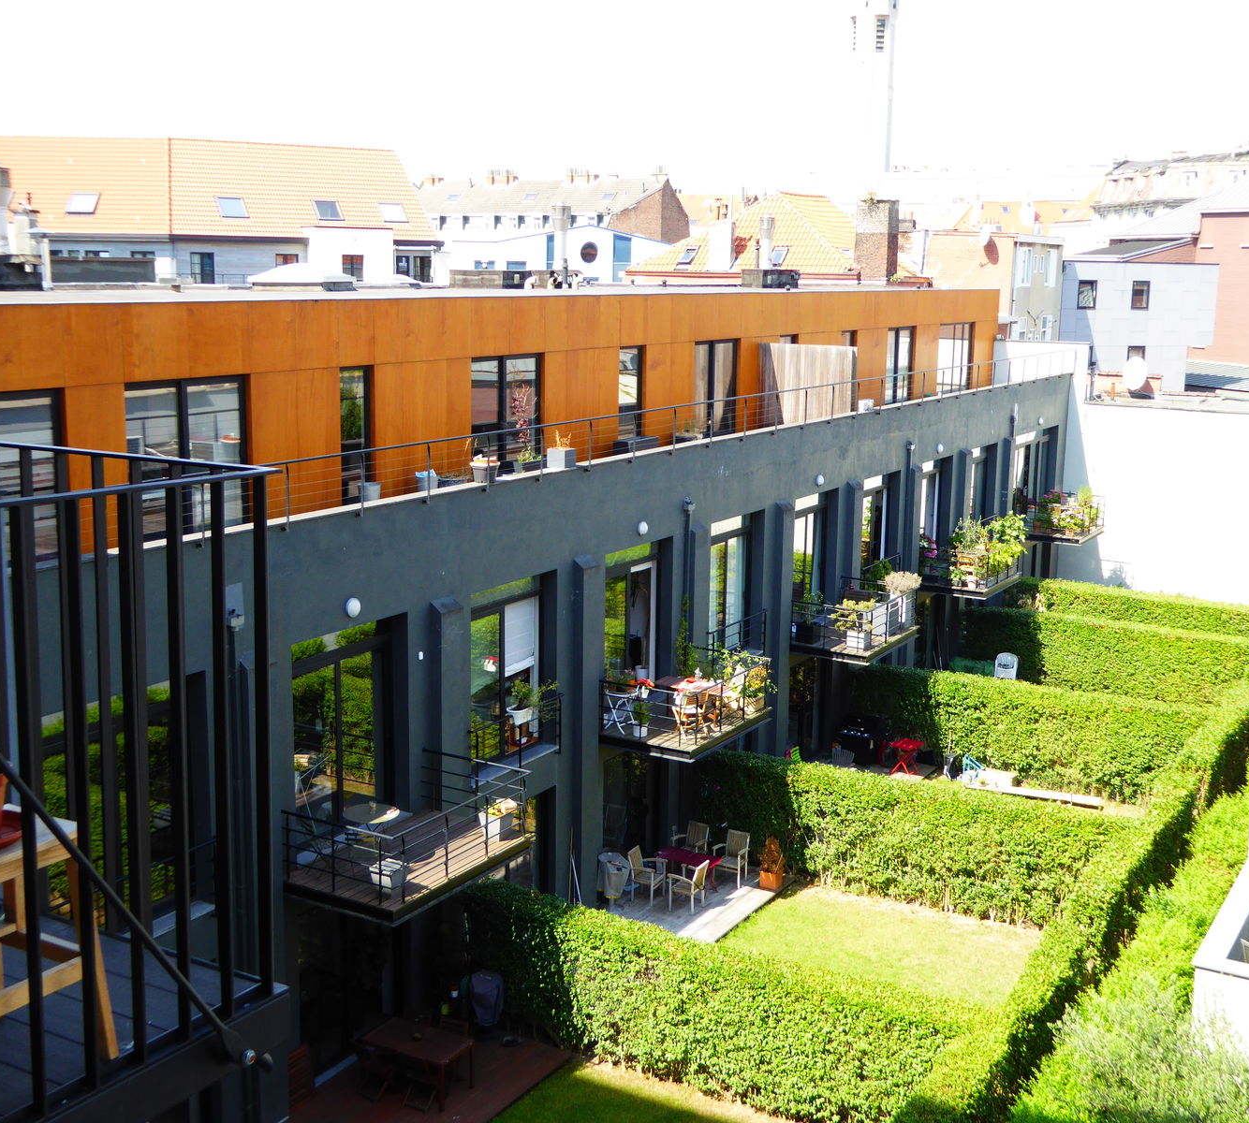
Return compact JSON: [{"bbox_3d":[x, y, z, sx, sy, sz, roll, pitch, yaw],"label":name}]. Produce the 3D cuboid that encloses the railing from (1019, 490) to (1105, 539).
[{"bbox_3d":[14.717,-1.411,50.585,1.931,1.226,3.194,7,12,30],"label":"railing"}]

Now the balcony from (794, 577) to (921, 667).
[{"bbox_3d":[5.433,1.357,35.464,1.931,1.226,3.194,7,12,30],"label":"balcony"}]

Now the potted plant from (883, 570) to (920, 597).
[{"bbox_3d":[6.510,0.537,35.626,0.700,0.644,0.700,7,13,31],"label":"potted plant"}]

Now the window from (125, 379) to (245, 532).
[{"bbox_3d":[-6.420,-1.515,22.366,0.122,2.326,2.326,7,12,30],"label":"window"}]

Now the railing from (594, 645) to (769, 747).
[{"bbox_3d":[1.212,2.514,28.570,1.931,1.020,3.194,7,12,30],"label":"railing"}]

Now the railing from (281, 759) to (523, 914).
[{"bbox_3d":[-2.985,3.737,21.457,1.928,1.018,3.160,7,13,31],"label":"railing"}]

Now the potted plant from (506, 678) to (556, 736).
[{"bbox_3d":[-1.565,2.407,25.324,0.448,0.784,0.784,7,13,31],"label":"potted plant"}]

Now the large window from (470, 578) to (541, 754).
[{"bbox_3d":[-2.080,1.831,25.189,0.140,3.038,2.380,7,13,31],"label":"large window"}]

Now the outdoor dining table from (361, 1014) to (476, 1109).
[{"bbox_3d":[-2.966,7.228,21.786,1.407,0.731,0.812,7,13,31],"label":"outdoor dining table"}]

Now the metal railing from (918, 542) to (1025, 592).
[{"bbox_3d":[9.722,-0.023,42.429,1.931,1.020,3.194,7,12,30],"label":"metal railing"}]

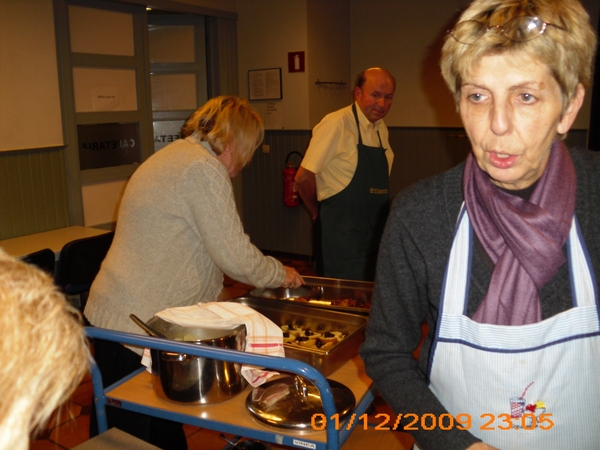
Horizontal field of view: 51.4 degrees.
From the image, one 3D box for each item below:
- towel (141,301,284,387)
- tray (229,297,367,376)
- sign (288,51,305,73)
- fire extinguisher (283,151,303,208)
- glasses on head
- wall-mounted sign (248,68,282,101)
[{"bbox_3d":[-0.250,0.346,1.834,0.400,0.195,0.250,1,11,8],"label":"towel"},{"bbox_3d":[-0.082,0.366,2.018,0.530,0.100,0.325,4,12,26],"label":"tray"},{"bbox_3d":[-0.030,-1.659,6.371,0.200,0.200,0.010,7,14,36],"label":"sign"},{"bbox_3d":[-0.057,-0.475,6.512,0.200,0.570,0.190,-1,11,0],"label":"fire extinguisher"},{"bbox_3d":[0.294,-0.263,0.863,0.136,0.042,0.135,7,11,37],"label":"glasses on head"},{"bbox_3d":[-0.366,-1.493,6.654,0.455,0.320,0.020,7,14,36],"label":"wall-mounted sign"}]

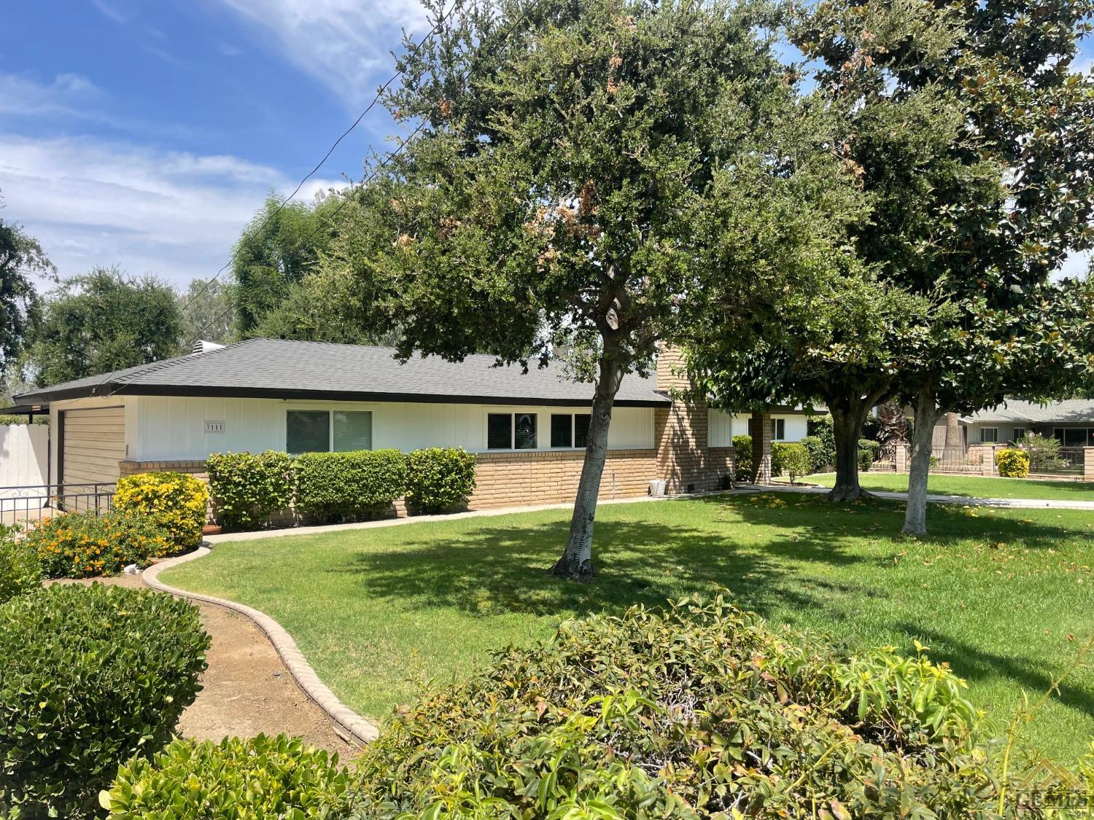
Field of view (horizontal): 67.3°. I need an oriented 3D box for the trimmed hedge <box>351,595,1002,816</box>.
[{"bbox_3d":[0.420,1.360,2.800,2.100,1.000,2.000,0,-1,0],"label":"trimmed hedge"}]

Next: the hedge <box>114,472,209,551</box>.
[{"bbox_3d":[-5.902,1.519,12.608,1.280,1.150,1.180,1,-2,-42],"label":"hedge"}]

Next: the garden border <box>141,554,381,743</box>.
[{"bbox_3d":[-3.498,1.943,8.435,0.950,0.130,8.860,1,-1,-29],"label":"garden border"}]

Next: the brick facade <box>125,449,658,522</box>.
[{"bbox_3d":[-1.997,1.568,17.574,13.000,1.260,0.260,1,-2,-42],"label":"brick facade"}]

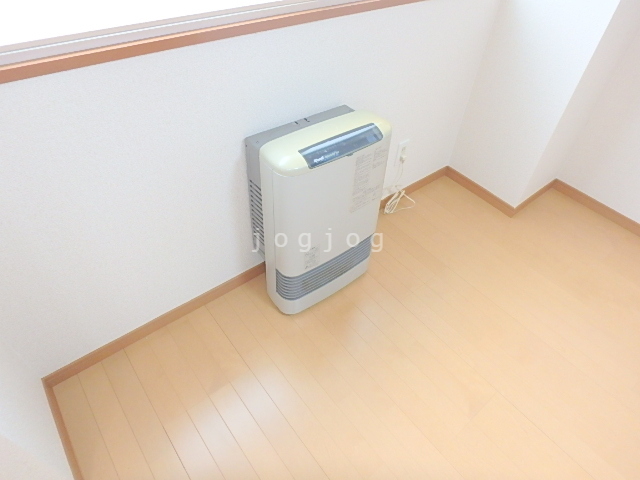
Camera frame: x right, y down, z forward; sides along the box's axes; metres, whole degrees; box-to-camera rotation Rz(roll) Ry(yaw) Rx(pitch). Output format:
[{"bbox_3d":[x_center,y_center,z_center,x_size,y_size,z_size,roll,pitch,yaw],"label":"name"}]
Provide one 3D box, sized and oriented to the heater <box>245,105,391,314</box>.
[{"bbox_3d":[-0.007,-0.082,1.375,0.413,0.672,0.223,-28,53,-28],"label":"heater"}]

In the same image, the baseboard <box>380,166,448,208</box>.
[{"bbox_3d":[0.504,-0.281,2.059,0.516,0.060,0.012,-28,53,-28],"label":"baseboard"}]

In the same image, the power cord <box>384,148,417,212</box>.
[{"bbox_3d":[0.402,-0.280,1.872,0.190,0.310,0.085,-28,53,-28],"label":"power cord"}]

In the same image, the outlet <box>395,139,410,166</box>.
[{"bbox_3d":[0.381,-0.398,1.787,0.070,0.120,0.014,-28,53,-28],"label":"outlet"}]

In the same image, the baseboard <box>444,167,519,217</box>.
[{"bbox_3d":[0.842,-0.262,2.060,0.012,0.060,0.440,-26,52,-27],"label":"baseboard"}]

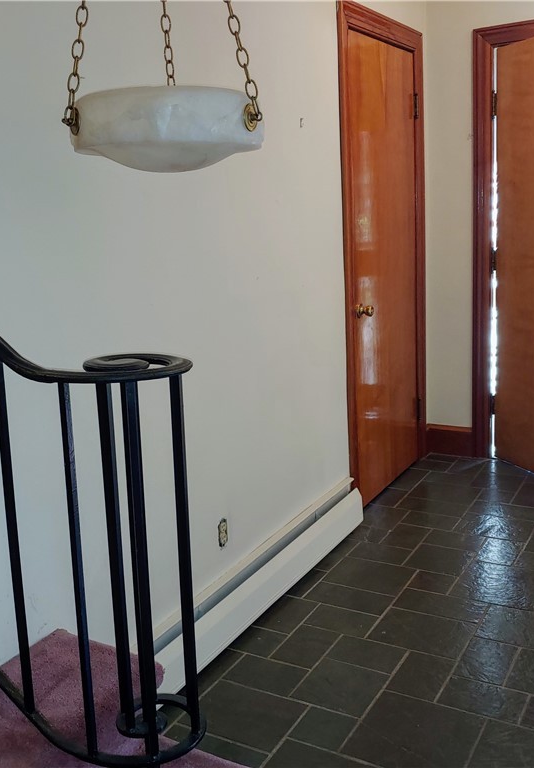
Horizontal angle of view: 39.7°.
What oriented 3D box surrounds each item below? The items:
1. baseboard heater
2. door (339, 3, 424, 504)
[{"bbox_3d":[0.021,0.661,2.623,0.075,0.193,1.485,4,15,30],"label":"baseboard heater"},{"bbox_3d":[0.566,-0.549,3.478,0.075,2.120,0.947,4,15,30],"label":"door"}]

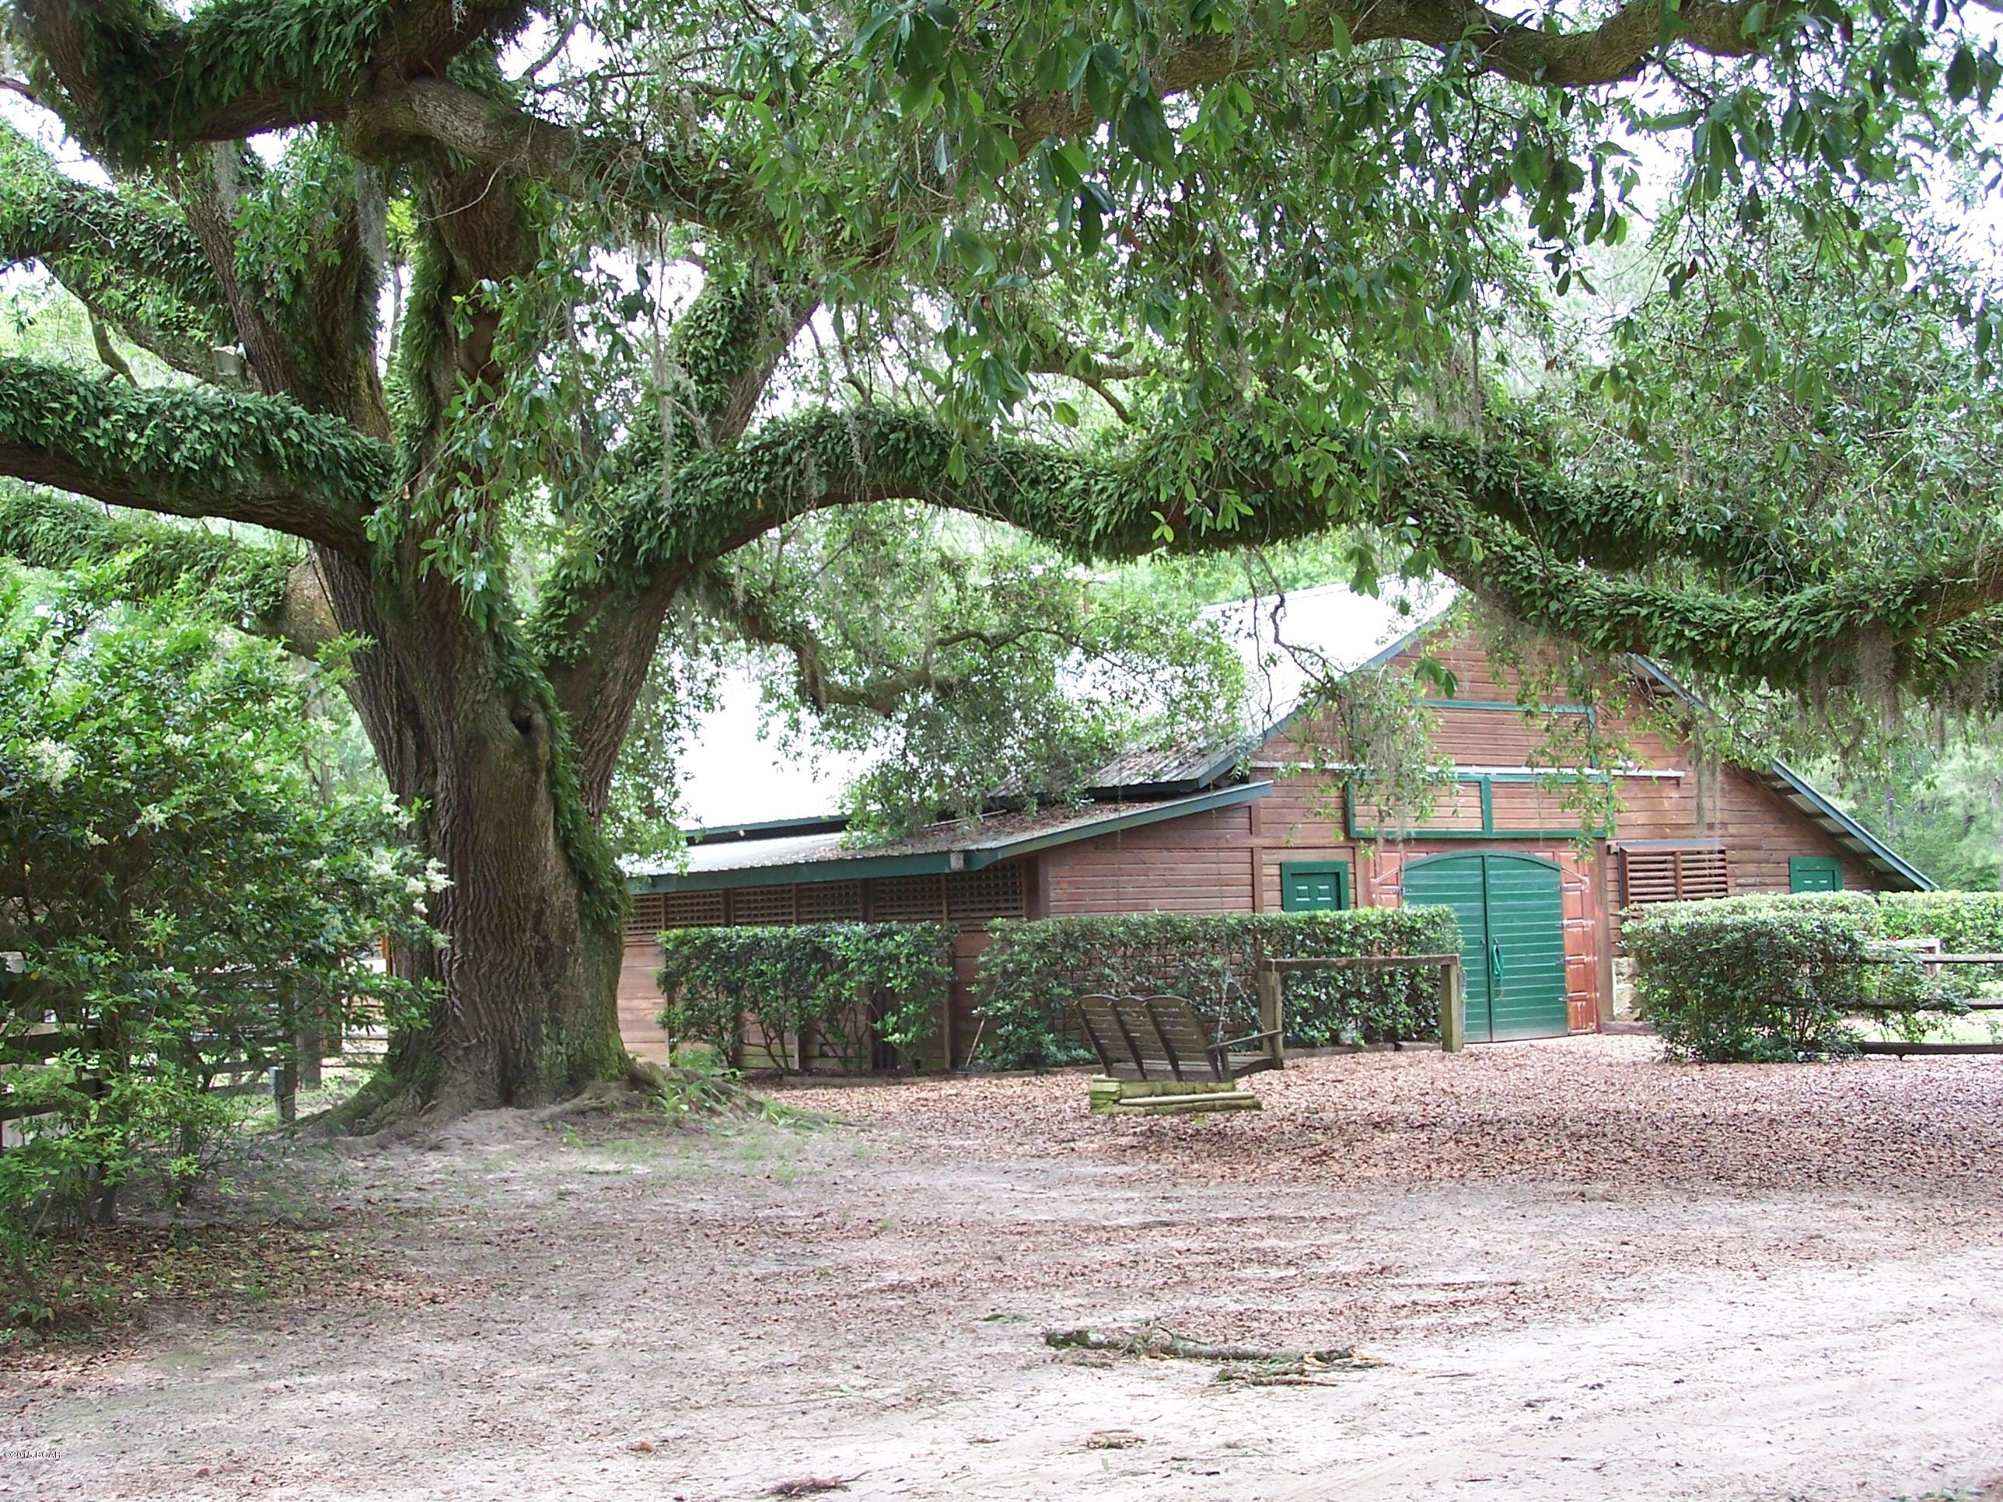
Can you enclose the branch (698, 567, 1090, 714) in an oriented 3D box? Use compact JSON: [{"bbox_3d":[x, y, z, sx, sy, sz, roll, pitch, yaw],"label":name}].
[{"bbox_3d":[-0.955,-0.983,26.300,3.300,1.280,2.000,-1,-4,-15],"label":"branch"}]

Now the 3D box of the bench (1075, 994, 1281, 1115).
[{"bbox_3d":[1.271,2.186,21.300,0.830,0.800,1.480,1,-5,-32],"label":"bench"}]

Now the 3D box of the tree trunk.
[{"bbox_3d":[-4.090,0.748,23.300,2.200,4.150,2.000,-1,-4,-9],"label":"tree trunk"}]

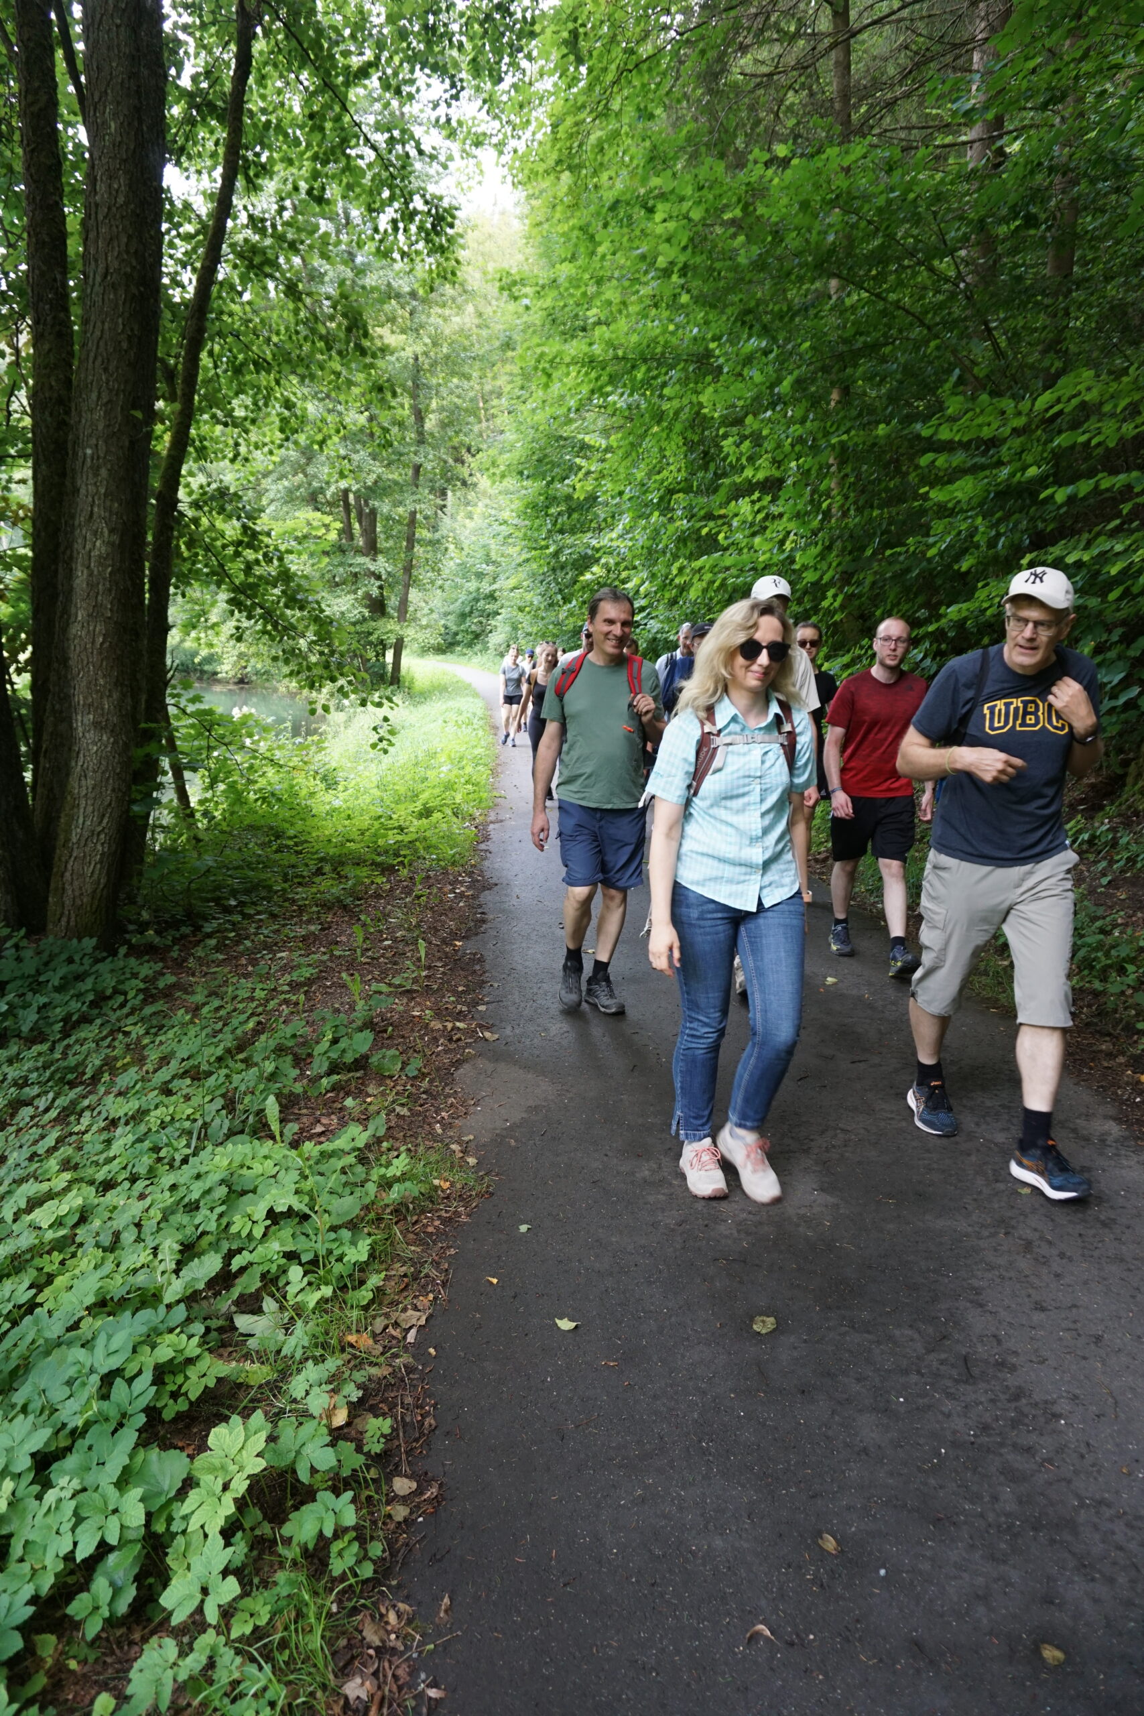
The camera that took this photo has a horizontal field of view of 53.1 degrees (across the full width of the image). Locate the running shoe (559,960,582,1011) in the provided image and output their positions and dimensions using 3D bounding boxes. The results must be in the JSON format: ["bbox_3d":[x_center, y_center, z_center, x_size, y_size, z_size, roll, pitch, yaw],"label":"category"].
[{"bbox_3d":[-0.005,0.557,5.145,0.110,0.120,0.290,1,24,3],"label":"running shoe"}]

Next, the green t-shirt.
[{"bbox_3d":[0.125,-0.539,4.931,0.510,0.660,0.320,-2,10,-9],"label":"green t-shirt"}]

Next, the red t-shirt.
[{"bbox_3d":[1.530,-0.633,5.747,0.490,0.640,0.300,-1,10,-3],"label":"red t-shirt"}]

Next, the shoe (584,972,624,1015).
[{"bbox_3d":[0.150,0.597,5.081,0.110,0.120,0.290,-4,11,-24],"label":"shoe"}]

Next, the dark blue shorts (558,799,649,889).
[{"bbox_3d":[0.130,-0.058,4.996,0.390,0.470,0.310,-1,10,-8],"label":"dark blue shorts"}]

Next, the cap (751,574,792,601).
[{"bbox_3d":[0.895,-1.199,5.120,0.180,0.140,0.260,-1,13,-8],"label":"cap"}]

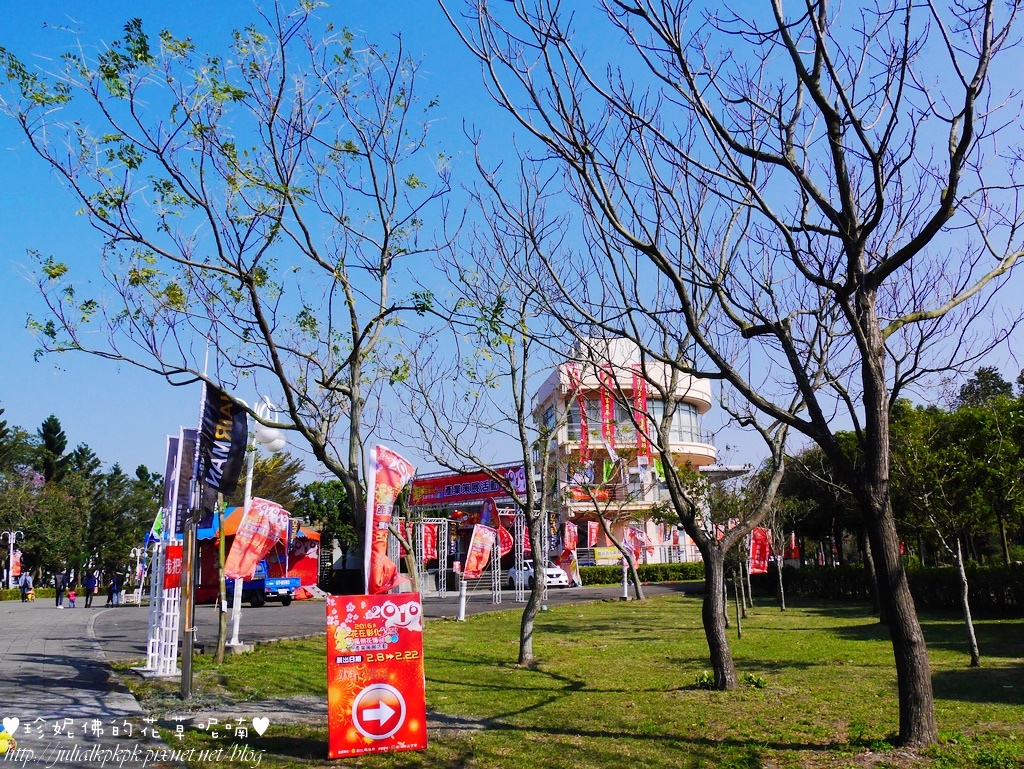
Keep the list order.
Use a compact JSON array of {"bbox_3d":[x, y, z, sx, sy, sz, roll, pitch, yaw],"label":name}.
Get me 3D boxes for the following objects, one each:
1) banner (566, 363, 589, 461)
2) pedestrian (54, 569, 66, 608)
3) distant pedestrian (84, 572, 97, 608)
[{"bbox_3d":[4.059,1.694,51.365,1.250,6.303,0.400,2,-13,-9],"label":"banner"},{"bbox_3d":[-19.819,8.969,36.400,0.460,1.700,0.330,-10,-15,36],"label":"pedestrian"},{"bbox_3d":[-18.645,9.086,36.702,0.550,1.613,0.400,-2,-13,8],"label":"distant pedestrian"}]

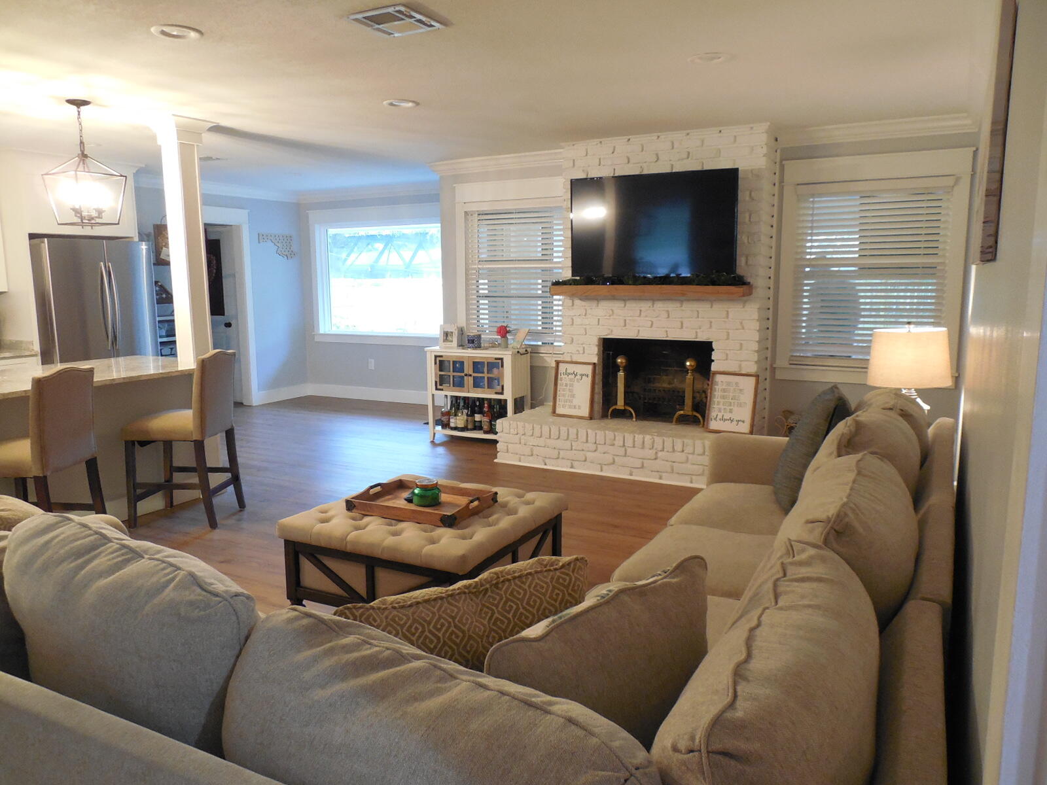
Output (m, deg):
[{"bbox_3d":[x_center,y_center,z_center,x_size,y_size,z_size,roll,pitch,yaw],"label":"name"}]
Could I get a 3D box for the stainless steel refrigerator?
[{"bbox_3d":[-3.792,-0.411,6.589,0.760,1.770,0.910,4,10,29],"label":"stainless steel refrigerator"}]

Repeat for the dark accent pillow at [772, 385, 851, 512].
[{"bbox_3d":[1.198,0.234,3.114,0.170,0.490,0.460,23,18,23],"label":"dark accent pillow"}]

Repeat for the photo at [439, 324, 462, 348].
[{"bbox_3d":[-0.658,-0.489,6.676,0.170,0.205,0.030,4,10,29],"label":"photo"}]

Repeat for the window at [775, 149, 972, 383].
[{"bbox_3d":[2.356,-0.823,5.175,1.170,1.540,0.100,4,10,29],"label":"window"}]

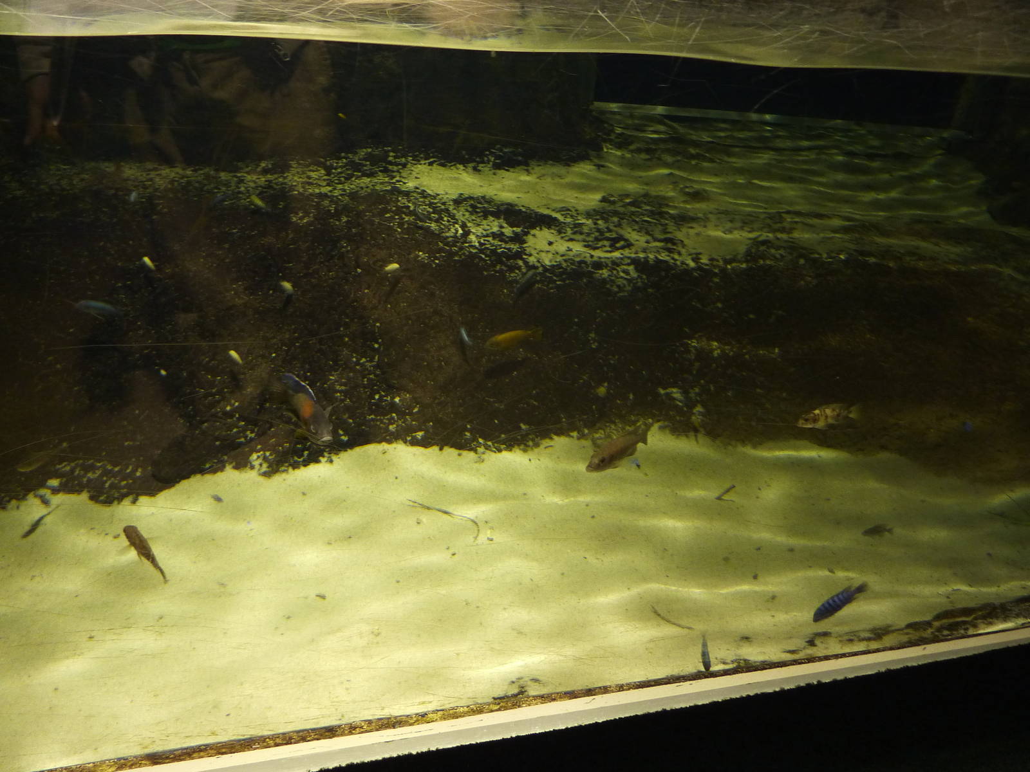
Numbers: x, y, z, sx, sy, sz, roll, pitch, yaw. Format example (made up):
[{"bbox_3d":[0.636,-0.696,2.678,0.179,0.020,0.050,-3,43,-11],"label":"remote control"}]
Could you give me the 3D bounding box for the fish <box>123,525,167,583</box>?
[{"bbox_3d":[-0.617,0.278,1.239,0.027,0.037,0.122,-25,43,-35],"label":"fish"}]

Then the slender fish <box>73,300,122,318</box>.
[{"bbox_3d":[-1.023,-0.189,1.828,0.130,0.039,0.024,13,35,15],"label":"slender fish"}]

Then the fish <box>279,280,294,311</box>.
[{"bbox_3d":[-0.613,-0.242,1.992,0.026,0.039,0.130,-8,36,-16],"label":"fish"}]

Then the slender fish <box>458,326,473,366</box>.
[{"bbox_3d":[-0.122,-0.100,1.819,0.024,0.040,0.141,-4,35,-10],"label":"slender fish"}]

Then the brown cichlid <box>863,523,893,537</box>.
[{"bbox_3d":[0.656,0.262,1.344,0.061,0.020,0.010,-2,34,-7],"label":"brown cichlid"}]

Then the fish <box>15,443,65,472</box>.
[{"bbox_3d":[-0.896,0.135,1.411,0.089,0.030,0.016,-27,44,-36],"label":"fish"}]

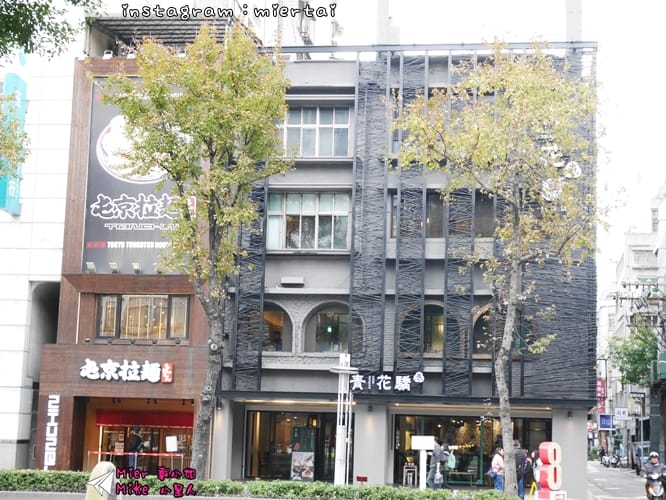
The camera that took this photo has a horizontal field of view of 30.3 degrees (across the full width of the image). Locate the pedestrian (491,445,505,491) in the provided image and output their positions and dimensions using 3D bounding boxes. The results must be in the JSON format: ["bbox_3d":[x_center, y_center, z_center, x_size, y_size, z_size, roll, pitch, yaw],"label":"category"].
[{"bbox_3d":[4.684,6.363,35.025,0.420,1.504,0.460,1,-9,8],"label":"pedestrian"}]

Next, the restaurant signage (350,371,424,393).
[{"bbox_3d":[1.686,4.073,37.936,2.301,0.690,0.200,1,-9,8],"label":"restaurant signage"}]

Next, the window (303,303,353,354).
[{"bbox_3d":[-0.048,2.510,39.642,1.754,1.644,0.200,1,-9,8],"label":"window"}]

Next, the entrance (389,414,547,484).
[{"bbox_3d":[4.622,6.725,41.111,5.240,2.372,0.300,1,-9,8],"label":"entrance"}]

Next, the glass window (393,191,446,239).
[{"bbox_3d":[2.782,-1.169,40.549,1.744,1.572,0.200,1,-9,8],"label":"glass window"}]

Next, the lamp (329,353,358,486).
[{"bbox_3d":[0.264,4.885,34.429,0.780,3.981,0.780,1,-9,8],"label":"lamp"}]

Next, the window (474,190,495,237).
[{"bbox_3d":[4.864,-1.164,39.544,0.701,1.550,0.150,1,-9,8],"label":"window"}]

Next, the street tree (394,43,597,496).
[{"bbox_3d":[4.559,0.447,34.509,5.767,13.005,5.479,1,-9,8],"label":"street tree"}]

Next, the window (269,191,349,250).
[{"bbox_3d":[-0.865,-0.940,41.002,2.930,1.943,0.200,1,-9,8],"label":"window"}]

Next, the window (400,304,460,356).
[{"bbox_3d":[3.033,2.531,39.218,1.860,1.658,0.200,1,-9,8],"label":"window"}]

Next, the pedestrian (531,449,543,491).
[{"bbox_3d":[6.188,6.814,37.383,0.360,1.560,0.480,3,-9,-9],"label":"pedestrian"}]

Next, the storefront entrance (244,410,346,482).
[{"bbox_3d":[-1.170,6.526,40.599,3.537,2.439,0.350,1,-9,8],"label":"storefront entrance"}]

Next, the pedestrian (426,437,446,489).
[{"bbox_3d":[2.974,6.278,35.578,0.500,1.735,0.520,1,-9,8],"label":"pedestrian"}]

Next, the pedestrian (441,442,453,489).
[{"bbox_3d":[3.667,7.004,39.580,0.420,1.600,0.480,1,-9,8],"label":"pedestrian"}]

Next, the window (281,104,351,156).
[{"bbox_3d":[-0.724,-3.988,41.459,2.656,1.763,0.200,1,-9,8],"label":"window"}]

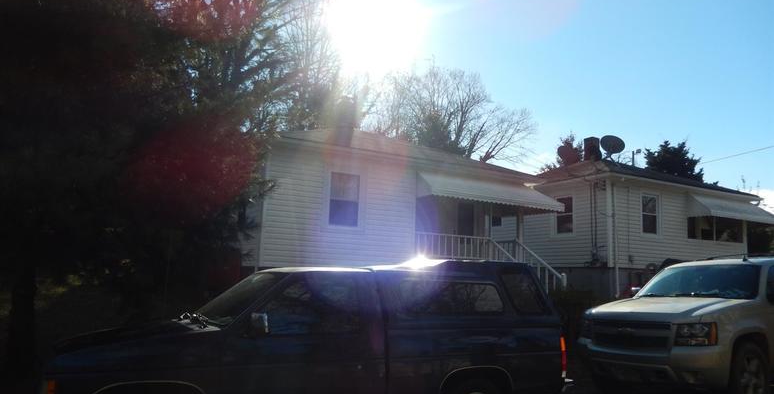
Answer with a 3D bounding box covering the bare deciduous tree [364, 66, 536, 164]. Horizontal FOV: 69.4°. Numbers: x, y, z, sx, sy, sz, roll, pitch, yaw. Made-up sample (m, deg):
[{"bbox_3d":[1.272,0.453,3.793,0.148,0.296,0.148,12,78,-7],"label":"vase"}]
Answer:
[{"bbox_3d":[3.750,-1.450,33.000,10.200,13.000,9.500,2,-8,0],"label":"bare deciduous tree"}]

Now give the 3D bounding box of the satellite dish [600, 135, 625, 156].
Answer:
[{"bbox_3d":[8.474,-1.935,21.000,0.880,0.740,0.450,-2,-9,30],"label":"satellite dish"}]

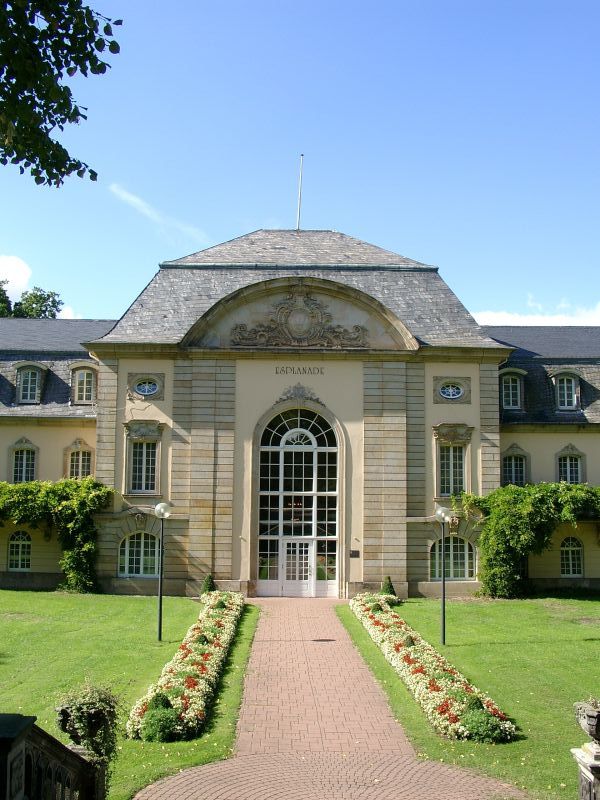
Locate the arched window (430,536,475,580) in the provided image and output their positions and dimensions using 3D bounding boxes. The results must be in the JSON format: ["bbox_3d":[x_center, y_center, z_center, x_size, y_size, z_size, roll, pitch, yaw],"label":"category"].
[{"bbox_3d":[6.222,6.443,31.904,1.833,1.781,0.250,1,-6,-1],"label":"arched window"}]

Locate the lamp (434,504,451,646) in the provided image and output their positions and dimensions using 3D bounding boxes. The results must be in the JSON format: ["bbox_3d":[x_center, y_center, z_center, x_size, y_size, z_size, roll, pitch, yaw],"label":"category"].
[{"bbox_3d":[4.229,5.180,23.154,0.440,4.000,0.440,1,-6,-1],"label":"lamp"}]

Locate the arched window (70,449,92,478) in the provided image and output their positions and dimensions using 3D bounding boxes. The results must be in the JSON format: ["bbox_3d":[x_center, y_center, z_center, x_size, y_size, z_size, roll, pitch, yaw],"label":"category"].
[{"bbox_3d":[-9.377,2.915,33.505,0.998,1.650,0.250,1,-6,-1],"label":"arched window"}]

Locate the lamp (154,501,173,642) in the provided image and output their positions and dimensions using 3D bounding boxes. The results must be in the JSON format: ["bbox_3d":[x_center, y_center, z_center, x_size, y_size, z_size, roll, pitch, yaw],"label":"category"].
[{"bbox_3d":[-4.047,5.063,23.154,0.440,4.000,0.440,1,-6,-1],"label":"lamp"}]

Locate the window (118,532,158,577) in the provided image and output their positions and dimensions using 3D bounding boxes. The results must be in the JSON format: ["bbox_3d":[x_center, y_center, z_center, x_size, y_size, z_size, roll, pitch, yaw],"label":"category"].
[{"bbox_3d":[-7.112,6.866,34.777,1.809,1.949,0.200,1,-6,-1],"label":"window"}]

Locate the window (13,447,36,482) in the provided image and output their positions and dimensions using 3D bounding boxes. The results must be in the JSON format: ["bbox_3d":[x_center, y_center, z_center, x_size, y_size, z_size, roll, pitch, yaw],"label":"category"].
[{"bbox_3d":[-11.759,2.849,33.474,0.996,1.650,0.250,1,-6,-1],"label":"window"}]

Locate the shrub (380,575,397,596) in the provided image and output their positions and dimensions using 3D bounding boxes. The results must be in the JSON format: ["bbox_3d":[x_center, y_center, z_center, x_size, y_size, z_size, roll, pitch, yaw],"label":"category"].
[{"bbox_3d":[3.802,8.098,33.762,0.640,1.011,0.640,1,-6,-1],"label":"shrub"}]

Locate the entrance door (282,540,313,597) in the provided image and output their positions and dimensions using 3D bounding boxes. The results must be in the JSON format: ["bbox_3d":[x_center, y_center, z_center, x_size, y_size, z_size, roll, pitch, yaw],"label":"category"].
[{"bbox_3d":[-0.089,6.807,31.668,1.249,2.261,0.150,1,-6,-1],"label":"entrance door"}]

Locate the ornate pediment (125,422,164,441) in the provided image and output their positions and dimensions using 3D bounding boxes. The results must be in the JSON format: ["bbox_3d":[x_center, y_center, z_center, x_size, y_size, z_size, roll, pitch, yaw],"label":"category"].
[{"bbox_3d":[-6.295,1.248,31.907,1.721,0.833,0.350,1,-6,-1],"label":"ornate pediment"}]

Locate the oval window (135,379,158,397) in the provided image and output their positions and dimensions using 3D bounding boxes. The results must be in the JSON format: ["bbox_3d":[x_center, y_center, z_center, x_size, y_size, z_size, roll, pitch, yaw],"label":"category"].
[{"bbox_3d":[-6.903,-0.519,35.454,1.125,0.727,0.200,1,-6,-1],"label":"oval window"}]

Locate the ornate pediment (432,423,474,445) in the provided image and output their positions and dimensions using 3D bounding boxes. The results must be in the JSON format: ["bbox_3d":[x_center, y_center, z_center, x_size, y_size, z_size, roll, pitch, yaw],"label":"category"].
[{"bbox_3d":[6.285,1.368,32.095,1.741,0.858,0.350,1,-6,-1],"label":"ornate pediment"}]

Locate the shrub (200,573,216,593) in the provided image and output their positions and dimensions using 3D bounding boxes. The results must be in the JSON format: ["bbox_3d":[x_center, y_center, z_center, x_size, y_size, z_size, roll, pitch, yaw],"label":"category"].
[{"bbox_3d":[-3.904,8.007,33.738,0.580,1.011,0.580,1,-6,-1],"label":"shrub"}]

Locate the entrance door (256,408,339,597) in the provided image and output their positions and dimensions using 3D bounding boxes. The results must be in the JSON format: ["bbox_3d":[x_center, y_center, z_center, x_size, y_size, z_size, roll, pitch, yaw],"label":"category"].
[{"bbox_3d":[-0.100,4.131,31.927,3.271,7.598,0.300,1,-6,-1],"label":"entrance door"}]

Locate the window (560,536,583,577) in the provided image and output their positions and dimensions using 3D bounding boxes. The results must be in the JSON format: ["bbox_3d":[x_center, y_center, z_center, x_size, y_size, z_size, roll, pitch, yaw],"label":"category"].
[{"bbox_3d":[12.529,7.237,36.164,1.041,1.837,0.200,1,-6,-1],"label":"window"}]

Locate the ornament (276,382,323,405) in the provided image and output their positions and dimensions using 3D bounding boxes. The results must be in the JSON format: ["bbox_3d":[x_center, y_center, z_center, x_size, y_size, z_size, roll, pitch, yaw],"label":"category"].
[{"bbox_3d":[-0.024,-0.245,31.950,1.992,0.940,0.250,1,-6,-1],"label":"ornament"}]

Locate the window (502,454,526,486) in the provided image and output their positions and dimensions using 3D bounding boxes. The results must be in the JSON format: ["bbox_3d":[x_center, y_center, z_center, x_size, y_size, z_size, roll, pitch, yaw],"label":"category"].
[{"bbox_3d":[9.967,3.359,36.529,1.083,1.598,0.200,1,-6,-1],"label":"window"}]

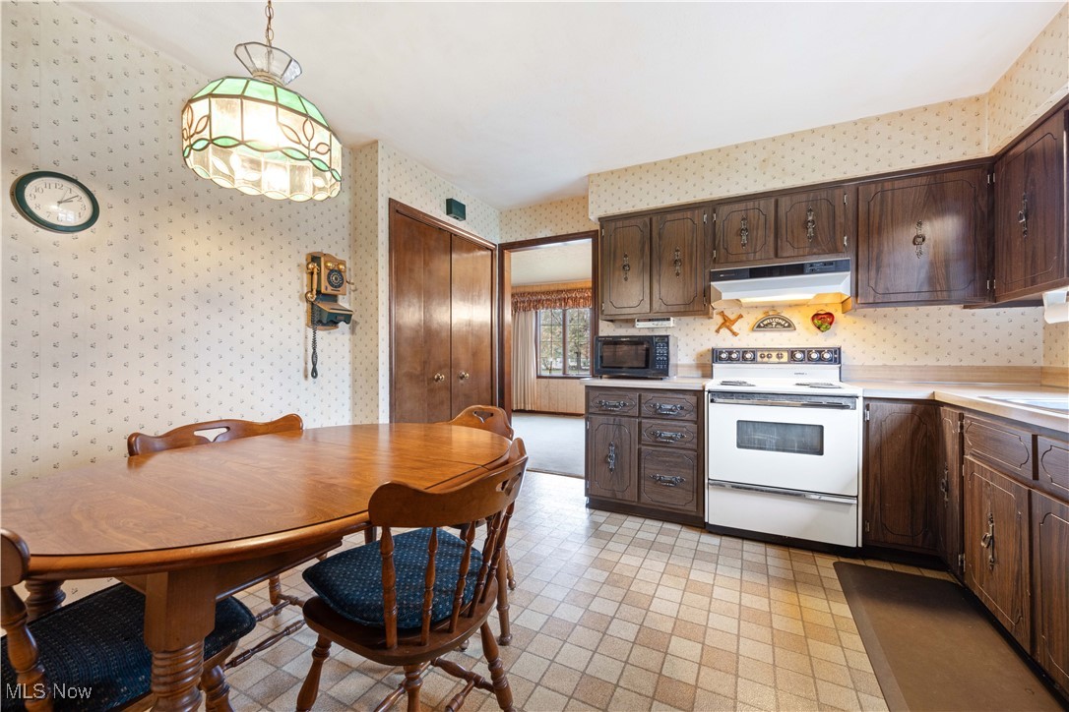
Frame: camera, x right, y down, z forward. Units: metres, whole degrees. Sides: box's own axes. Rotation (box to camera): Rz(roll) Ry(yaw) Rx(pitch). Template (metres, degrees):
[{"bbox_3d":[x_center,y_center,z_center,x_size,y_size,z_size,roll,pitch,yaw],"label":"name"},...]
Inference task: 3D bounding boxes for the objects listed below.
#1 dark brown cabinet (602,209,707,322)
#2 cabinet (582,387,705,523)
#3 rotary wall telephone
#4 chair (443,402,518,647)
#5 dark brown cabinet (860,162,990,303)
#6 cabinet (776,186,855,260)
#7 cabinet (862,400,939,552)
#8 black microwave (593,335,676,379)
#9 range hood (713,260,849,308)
[{"bbox_3d":[0.905,-0.648,3.093,0.765,0.760,0.330,0,1,28],"label":"dark brown cabinet"},{"bbox_3d":[0.834,0.637,2.980,0.772,0.865,0.620,0,1,28],"label":"cabinet"},{"bbox_3d":[-1.209,-0.247,2.469,0.175,0.730,0.280,0,1,28],"label":"rotary wall telephone"},{"bbox_3d":[-0.349,0.674,1.923,0.515,0.830,0.530,0,1,28],"label":"chair"},{"bbox_3d":[2.182,-0.647,2.428,0.568,0.760,0.330,0,1,28],"label":"dark brown cabinet"},{"bbox_3d":[1.758,-0.802,2.647,0.387,0.440,0.330,0,1,28],"label":"cabinet"},{"bbox_3d":[1.996,0.607,2.375,0.302,0.805,0.610,0,1,28],"label":"cabinet"},{"bbox_3d":[0.761,0.012,3.088,0.523,0.302,0.380,0,1,28],"label":"black microwave"},{"bbox_3d":[1.584,-0.459,2.740,0.760,0.230,0.335,0,1,28],"label":"range hood"}]

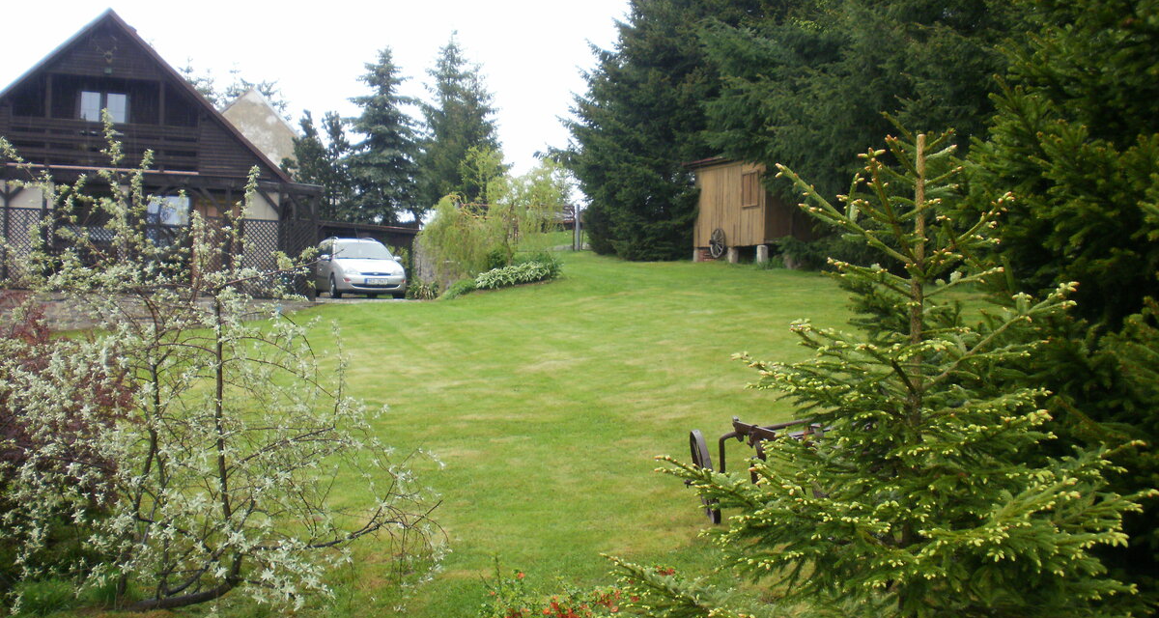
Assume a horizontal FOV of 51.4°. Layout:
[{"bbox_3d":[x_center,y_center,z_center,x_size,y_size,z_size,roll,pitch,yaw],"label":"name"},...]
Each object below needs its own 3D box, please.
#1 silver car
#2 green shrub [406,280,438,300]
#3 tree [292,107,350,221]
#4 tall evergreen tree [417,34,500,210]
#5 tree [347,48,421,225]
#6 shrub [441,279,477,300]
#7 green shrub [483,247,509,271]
[{"bbox_3d":[-5.490,-1.010,29.600,1.780,1.490,4.420,1,1,-23],"label":"silver car"},{"bbox_3d":[-3.685,-0.442,28.300,0.780,0.470,0.620,1,1,0],"label":"green shrub"},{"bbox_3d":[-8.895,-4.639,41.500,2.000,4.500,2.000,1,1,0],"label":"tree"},{"bbox_3d":[-4.589,-6.506,46.000,3.150,7.900,3.100,1,1,0],"label":"tall evergreen tree"},{"bbox_3d":[-6.815,-5.772,42.000,2.600,6.600,2.600,1,1,0],"label":"tree"},{"bbox_3d":[-2.803,-0.462,28.100,0.870,0.490,0.650,1,1,0],"label":"shrub"},{"bbox_3d":[-2.114,-1.234,30.500,0.680,0.650,0.620,1,1,0],"label":"green shrub"}]

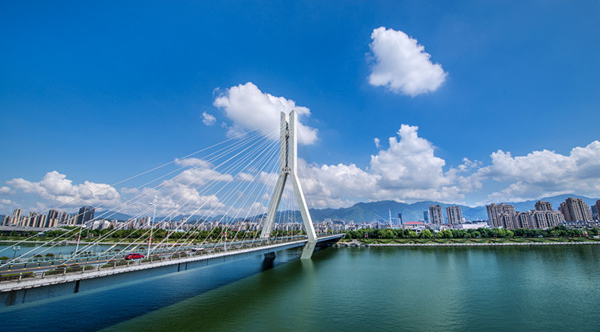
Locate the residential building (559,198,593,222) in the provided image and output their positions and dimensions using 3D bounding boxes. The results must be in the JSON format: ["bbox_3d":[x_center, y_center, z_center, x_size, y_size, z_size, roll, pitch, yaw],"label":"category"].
[{"bbox_3d":[767.460,136.600,648.510,39.000,88.730,24.000,2,-15,-6],"label":"residential building"}]

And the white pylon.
[{"bbox_3d":[-8.180,10.600,180.340,41.140,112.620,7.500,-5,-16,20],"label":"white pylon"}]

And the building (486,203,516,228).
[{"bbox_3d":[615.330,157.210,712.380,68.000,81.040,18.000,2,-15,-6],"label":"building"}]

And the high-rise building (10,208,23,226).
[{"bbox_3d":[-1229.520,231.680,1013.330,22.000,88.700,18.000,0,-15,0],"label":"high-rise building"}]

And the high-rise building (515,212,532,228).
[{"bbox_3d":[622.390,156.260,649.070,23.000,50.950,15.000,2,-15,-6],"label":"high-rise building"}]

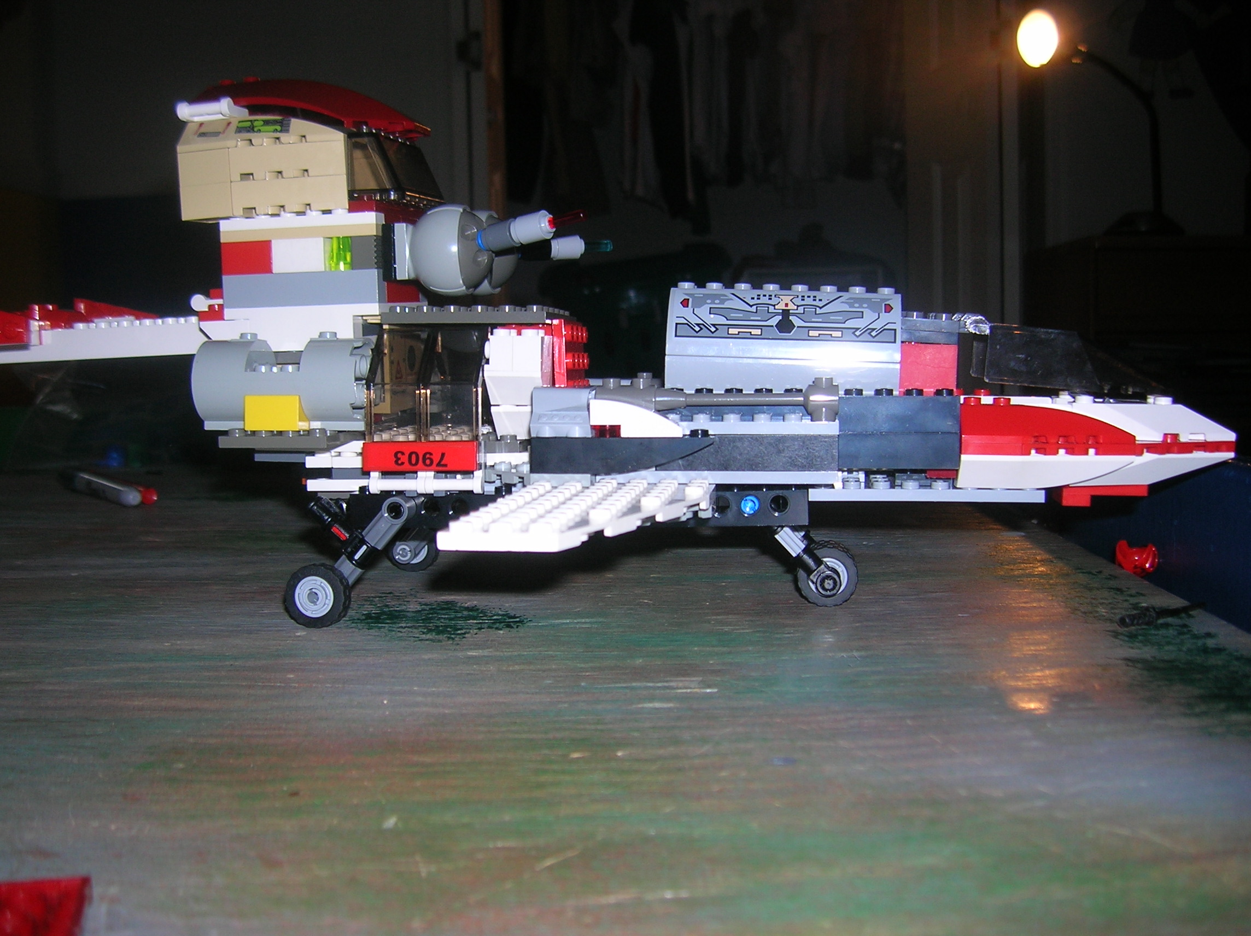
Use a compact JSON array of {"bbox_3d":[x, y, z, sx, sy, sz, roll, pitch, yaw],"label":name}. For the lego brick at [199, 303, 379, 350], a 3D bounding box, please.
[{"bbox_3d":[-0.098,-0.041,0.363,0.056,0.013,0.010,-1,5,9],"label":"lego brick"}]

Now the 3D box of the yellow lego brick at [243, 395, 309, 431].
[{"bbox_3d":[-0.096,-0.015,0.340,0.016,0.010,0.008,0,5,8],"label":"yellow lego brick"}]

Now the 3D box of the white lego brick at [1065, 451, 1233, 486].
[{"bbox_3d":[0.141,-0.001,0.342,0.044,0.010,0.029,0,7,8],"label":"white lego brick"}]

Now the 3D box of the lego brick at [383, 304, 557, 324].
[{"bbox_3d":[-0.043,-0.045,0.369,0.048,0.005,0.047,1,5,8],"label":"lego brick"}]

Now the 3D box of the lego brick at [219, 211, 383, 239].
[{"bbox_3d":[-0.094,-0.070,0.359,0.048,0.007,0.008,0,6,11],"label":"lego brick"}]

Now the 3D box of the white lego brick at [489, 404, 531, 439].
[{"bbox_3d":[-0.029,-0.014,0.350,0.016,0.010,0.015,0,6,7],"label":"white lego brick"}]

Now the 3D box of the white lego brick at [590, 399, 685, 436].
[{"bbox_3d":[0.003,-0.013,0.319,0.024,0.010,0.008,0,5,8],"label":"white lego brick"}]

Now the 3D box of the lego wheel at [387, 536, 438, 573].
[{"bbox_3d":[-0.072,0.027,0.424,0.018,0.018,0.007,0,5,5],"label":"lego wheel"}]

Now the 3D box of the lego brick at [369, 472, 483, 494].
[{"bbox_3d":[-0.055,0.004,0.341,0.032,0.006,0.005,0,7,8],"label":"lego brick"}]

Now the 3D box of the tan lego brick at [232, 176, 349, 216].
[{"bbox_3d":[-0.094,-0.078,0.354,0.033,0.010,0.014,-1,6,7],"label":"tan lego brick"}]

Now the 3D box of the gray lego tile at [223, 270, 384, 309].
[{"bbox_3d":[-0.094,-0.052,0.361,0.048,0.010,0.008,0,6,11],"label":"gray lego tile"}]

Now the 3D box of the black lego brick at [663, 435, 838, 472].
[{"bbox_3d":[0.033,-0.005,0.329,0.048,0.010,0.009,0,6,5],"label":"black lego brick"}]

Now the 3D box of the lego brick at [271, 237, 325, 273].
[{"bbox_3d":[-0.093,-0.062,0.358,0.016,0.010,0.009,0,5,10],"label":"lego brick"}]

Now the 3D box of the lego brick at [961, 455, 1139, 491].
[{"bbox_3d":[0.114,0.001,0.338,0.047,0.010,0.016,0,5,8],"label":"lego brick"}]

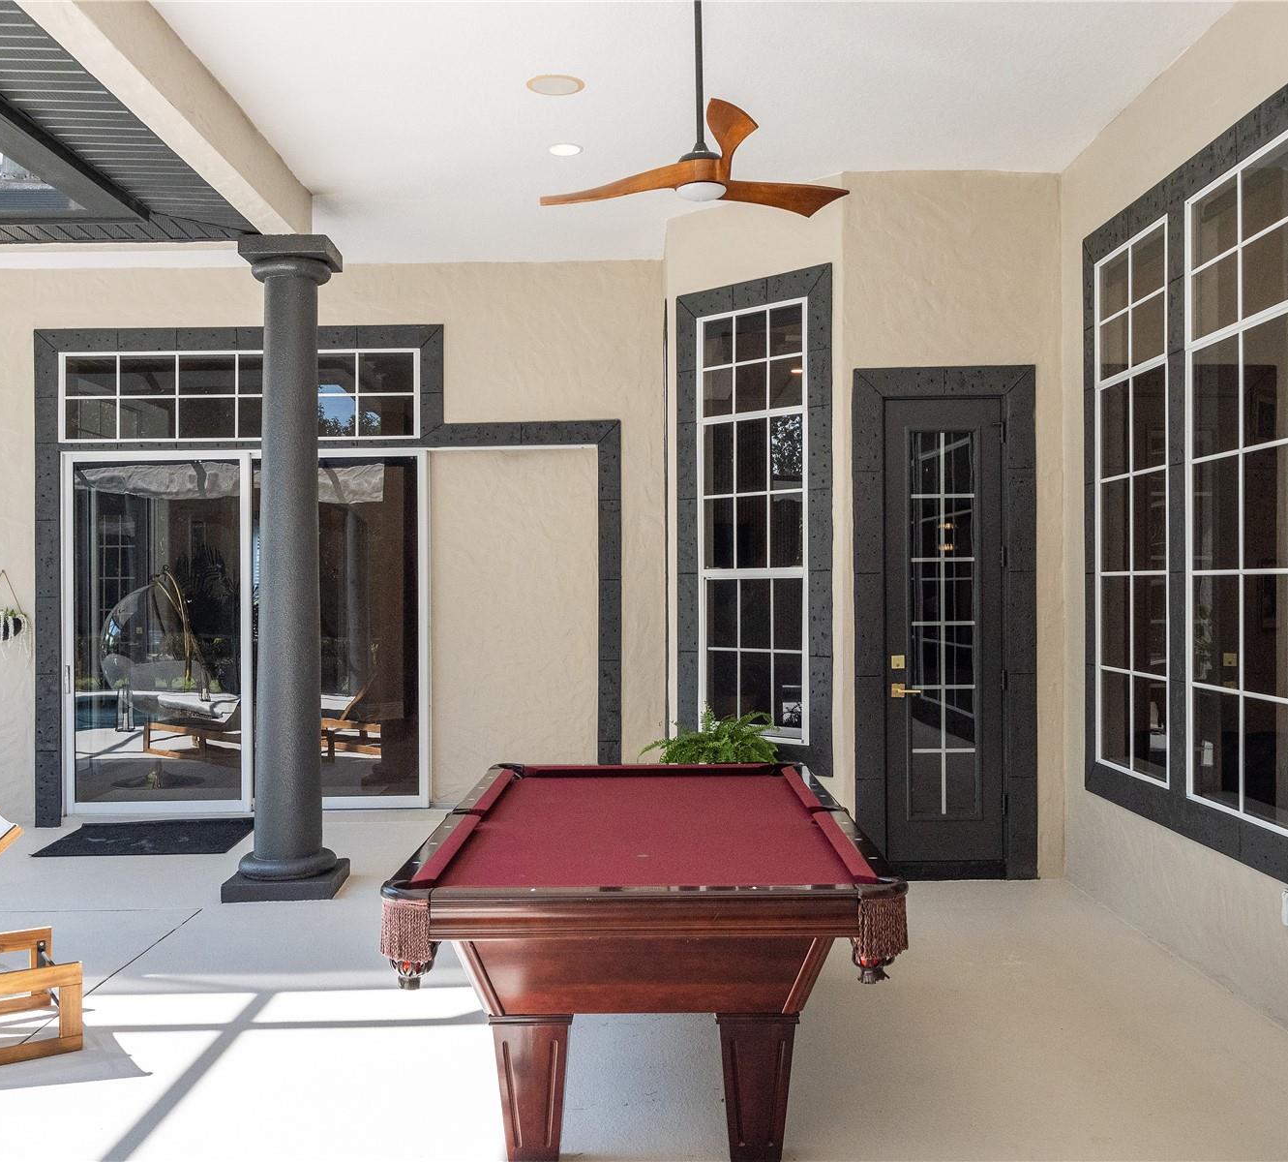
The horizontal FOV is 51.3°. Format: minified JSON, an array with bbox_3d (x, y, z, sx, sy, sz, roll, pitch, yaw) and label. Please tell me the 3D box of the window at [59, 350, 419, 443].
[{"bbox_3d":[-2.695,-1.240,8.960,2.400,0.605,0.100,0,0,-1],"label":"window"}]

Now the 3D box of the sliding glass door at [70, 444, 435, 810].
[{"bbox_3d":[-2.675,0.345,8.980,2.410,2.410,0.140,0,0,-1],"label":"sliding glass door"}]

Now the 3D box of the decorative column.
[{"bbox_3d":[-1.850,-0.075,7.000,0.550,3.350,0.560,0,0,-1],"label":"decorative column"}]

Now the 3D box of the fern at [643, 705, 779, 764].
[{"bbox_3d":[0.375,1.130,7.200,0.720,0.880,0.700,0,0,0],"label":"fern"}]

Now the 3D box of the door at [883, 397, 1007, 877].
[{"bbox_3d":[1.596,0.298,7.120,0.645,2.510,0.080,0,0,-1],"label":"door"}]

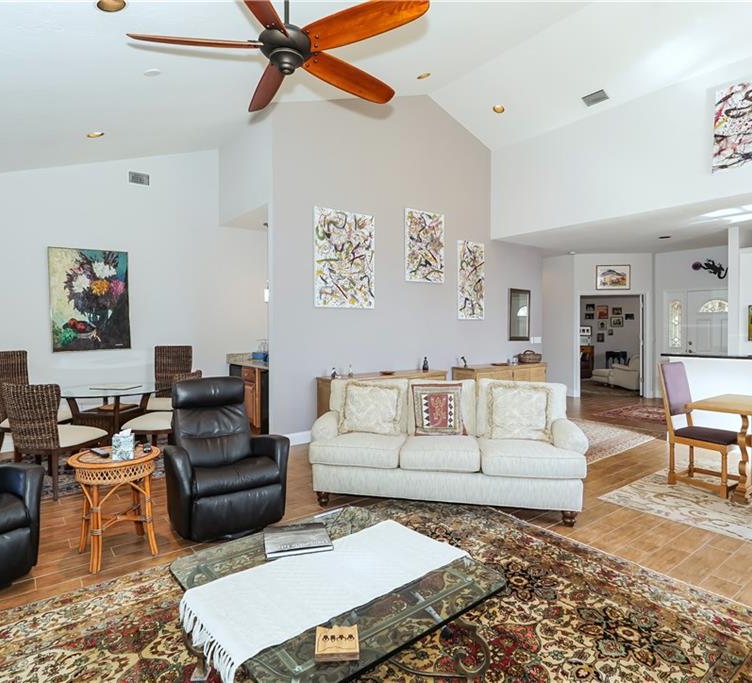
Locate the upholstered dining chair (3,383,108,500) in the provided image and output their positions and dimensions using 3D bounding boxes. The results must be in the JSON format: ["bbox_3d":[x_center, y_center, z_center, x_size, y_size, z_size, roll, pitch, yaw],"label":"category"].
[{"bbox_3d":[-2.704,0.802,3.913,0.540,0.930,0.610,0,1,4],"label":"upholstered dining chair"}]

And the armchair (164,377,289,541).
[{"bbox_3d":[-1.140,0.777,3.394,0.750,1.000,0.830,-1,1,-38],"label":"armchair"}]

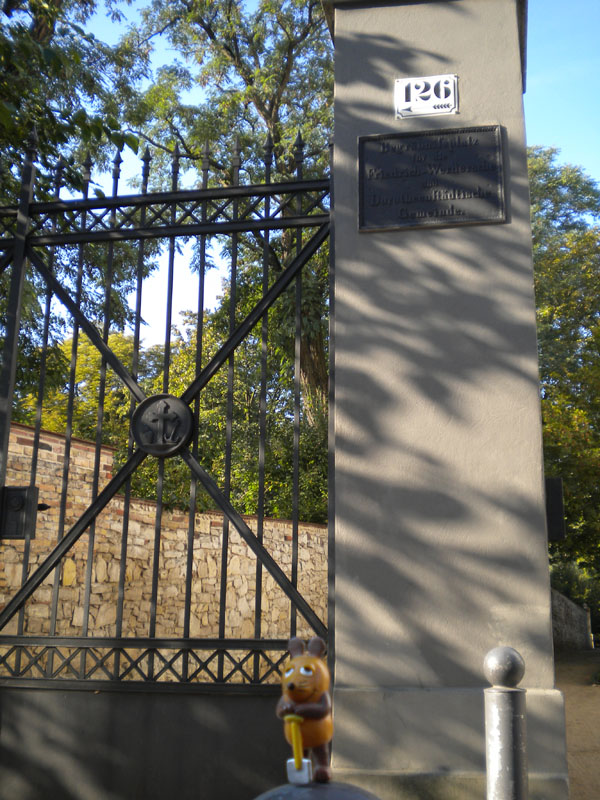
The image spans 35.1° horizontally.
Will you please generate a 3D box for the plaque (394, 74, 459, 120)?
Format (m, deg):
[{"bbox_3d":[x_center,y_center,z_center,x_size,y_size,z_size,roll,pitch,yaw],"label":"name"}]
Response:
[{"bbox_3d":[0.558,-1.331,4.177,0.273,0.200,0.015,-2,-15,10],"label":"plaque"}]

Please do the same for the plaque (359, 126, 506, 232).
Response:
[{"bbox_3d":[0.559,-0.935,4.057,0.611,0.458,0.045,-2,-15,10],"label":"plaque"}]

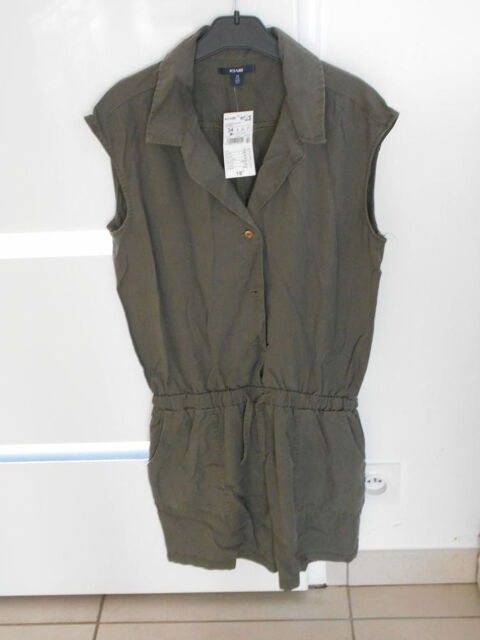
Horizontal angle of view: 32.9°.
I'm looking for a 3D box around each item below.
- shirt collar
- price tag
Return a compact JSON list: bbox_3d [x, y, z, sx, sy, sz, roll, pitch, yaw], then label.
[{"bbox_3d":[-0.004,-0.288,0.996,0.222,0.138,0.068,-2,26,3],"label":"shirt collar"},{"bbox_3d":[-0.001,-0.221,1.026,0.037,0.081,0.004,-2,26,3],"label":"price tag"}]

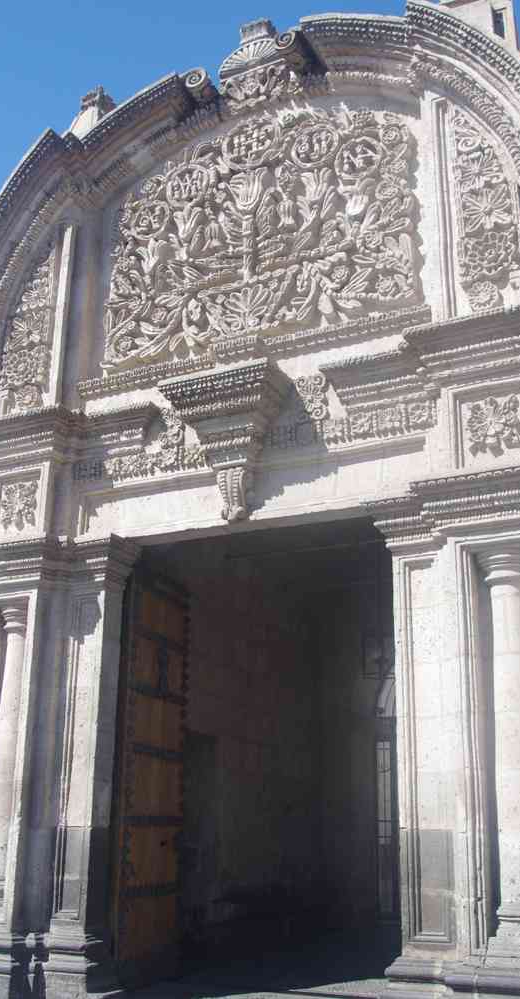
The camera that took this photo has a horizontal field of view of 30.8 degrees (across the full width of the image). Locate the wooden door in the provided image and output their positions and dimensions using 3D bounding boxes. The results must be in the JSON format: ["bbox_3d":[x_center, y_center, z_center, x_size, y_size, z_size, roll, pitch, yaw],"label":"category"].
[{"bbox_3d":[-1.019,2.508,8.796,0.099,3.465,1.089,-7,-18,24],"label":"wooden door"}]

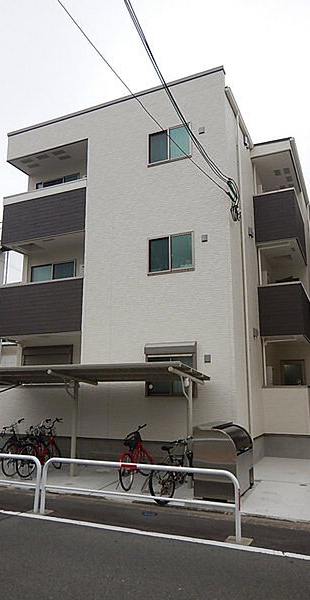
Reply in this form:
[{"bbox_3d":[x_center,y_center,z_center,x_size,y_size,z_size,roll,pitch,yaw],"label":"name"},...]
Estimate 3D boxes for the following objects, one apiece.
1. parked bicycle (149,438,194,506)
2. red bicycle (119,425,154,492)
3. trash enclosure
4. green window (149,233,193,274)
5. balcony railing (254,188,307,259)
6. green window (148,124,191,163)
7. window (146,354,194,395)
[{"bbox_3d":[0.371,2.960,7.392,0.550,0.980,1.680,-6,-12,27],"label":"parked bicycle"},{"bbox_3d":[-0.323,3.095,8.212,0.530,1.030,1.750,-3,-11,17],"label":"red bicycle"},{"bbox_3d":[1.315,2.926,7.726,0.730,1.170,1.450,-5,-12,24],"label":"trash enclosure"},{"bbox_3d":[0.395,-1.141,10.297,1.235,0.952,0.130,-5,-12,24],"label":"green window"},{"bbox_3d":[4.188,-2.311,13.772,1.220,1.520,2.600,-5,-12,24],"label":"balcony railing"},{"bbox_3d":[0.386,-4.040,10.847,1.217,0.942,0.130,-5,-12,24],"label":"green window"},{"bbox_3d":[0.376,1.783,9.756,1.281,0.988,0.130,-5,-12,24],"label":"window"}]

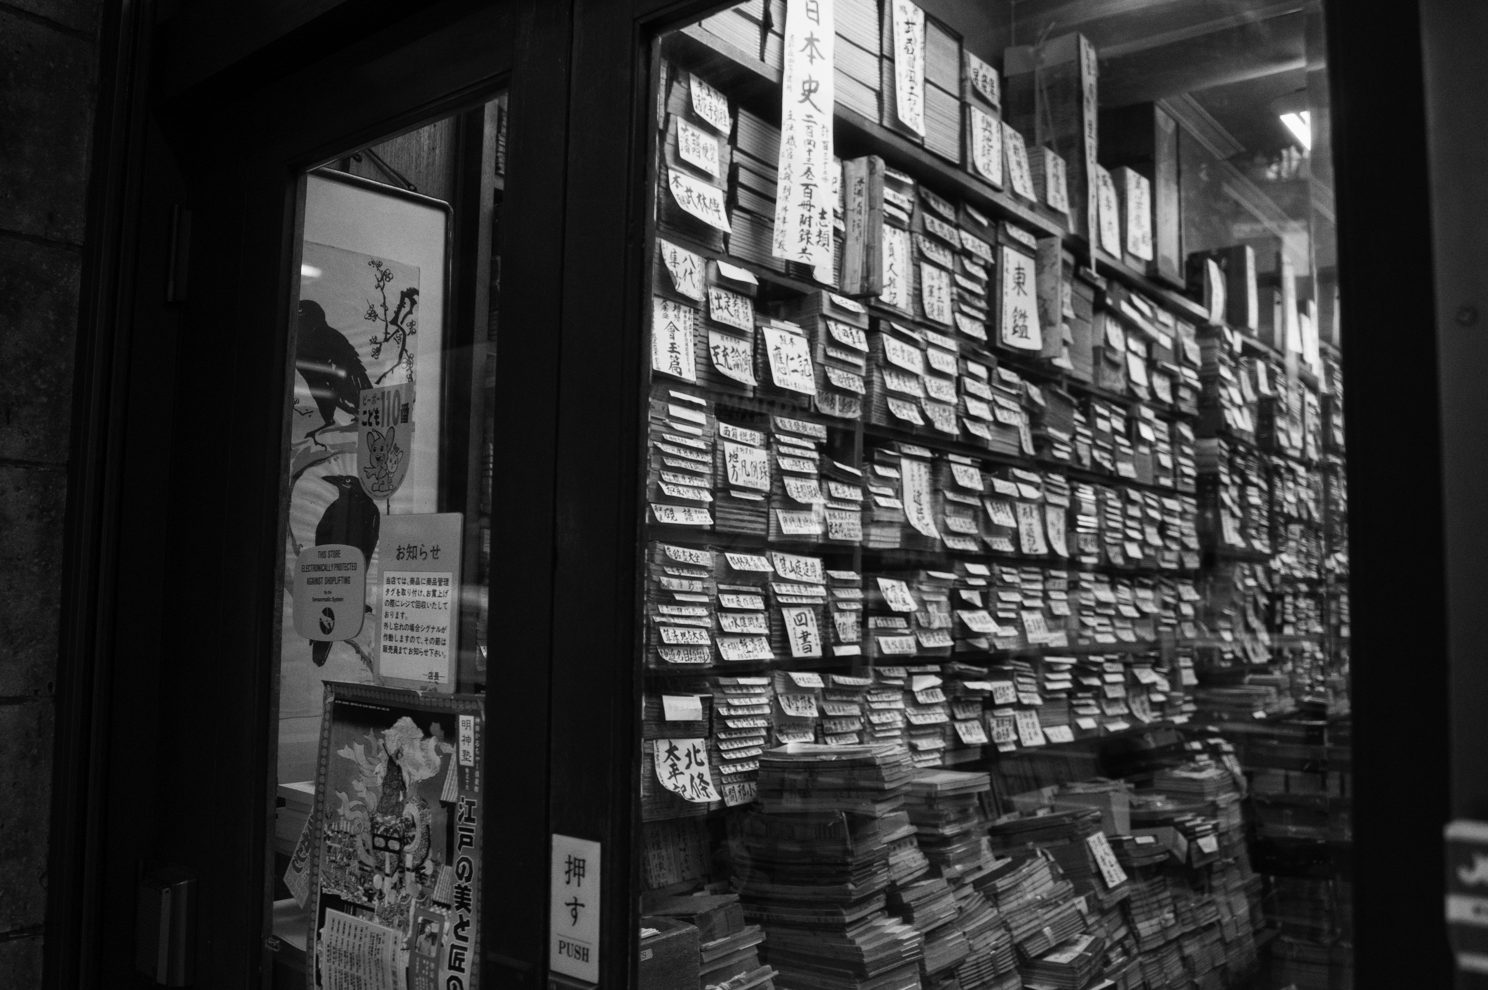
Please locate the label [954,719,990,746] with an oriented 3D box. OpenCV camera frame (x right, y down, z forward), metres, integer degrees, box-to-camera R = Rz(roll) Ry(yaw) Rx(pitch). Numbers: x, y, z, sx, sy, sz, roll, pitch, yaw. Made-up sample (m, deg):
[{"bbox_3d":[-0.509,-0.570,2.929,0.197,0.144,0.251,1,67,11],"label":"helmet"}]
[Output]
[{"bbox_3d":[0.569,0.591,2.882,0.006,0.057,0.118,-36,-27,33],"label":"label"}]

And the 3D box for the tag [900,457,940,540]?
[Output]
[{"bbox_3d":[0.425,0.006,2.760,0.025,0.184,0.125,-17,-16,39],"label":"tag"}]

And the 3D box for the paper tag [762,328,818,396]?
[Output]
[{"bbox_3d":[0.098,-0.277,2.410,0.010,0.130,0.143,-21,-18,38],"label":"paper tag"}]

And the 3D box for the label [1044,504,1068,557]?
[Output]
[{"bbox_3d":[0.901,0.105,3.311,0.018,0.143,0.108,-12,-12,40],"label":"label"}]

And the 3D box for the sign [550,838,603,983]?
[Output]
[{"bbox_3d":[-0.176,0.430,1.206,0.070,0.140,0.004,-3,-7,37],"label":"sign"}]

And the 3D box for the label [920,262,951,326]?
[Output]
[{"bbox_3d":[0.482,-0.498,2.881,0.012,0.142,0.127,-10,-12,40],"label":"label"}]

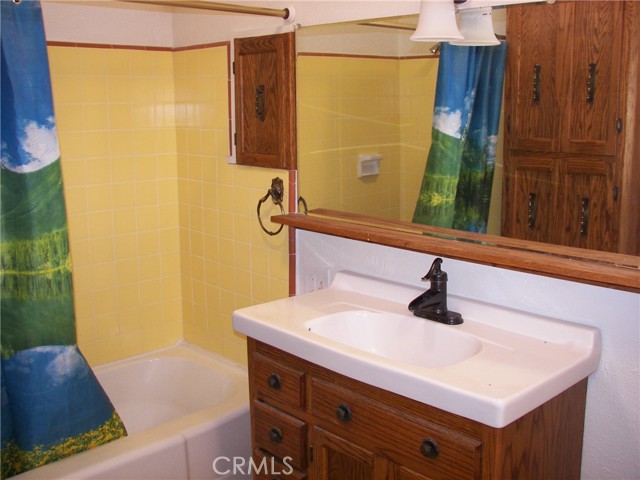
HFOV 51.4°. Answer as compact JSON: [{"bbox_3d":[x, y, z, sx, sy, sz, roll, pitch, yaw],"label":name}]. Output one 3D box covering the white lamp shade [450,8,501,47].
[{"bbox_3d":[0.434,-0.606,1.855,0.144,0.120,0.144,-10,14,-42],"label":"white lamp shade"}]

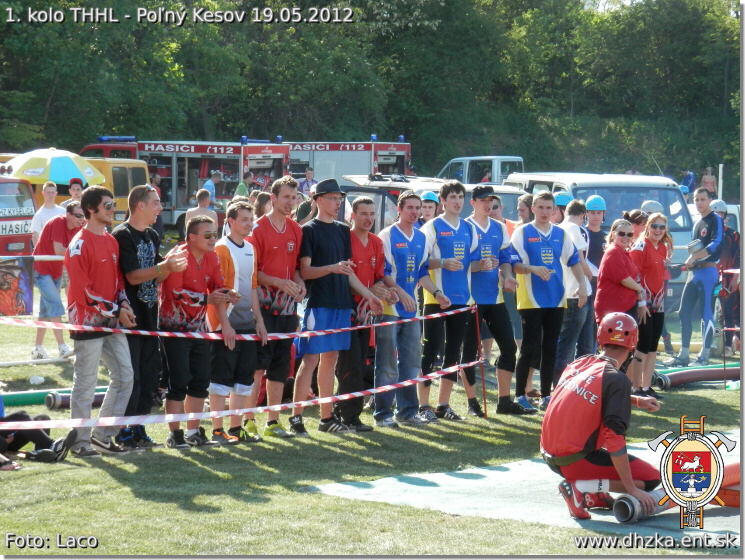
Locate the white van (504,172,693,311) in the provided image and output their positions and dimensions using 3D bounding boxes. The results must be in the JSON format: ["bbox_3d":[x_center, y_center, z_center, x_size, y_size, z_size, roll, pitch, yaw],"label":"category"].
[{"bbox_3d":[3.540,-0.580,30.400,1.950,2.170,5.000,0,2,-7],"label":"white van"}]

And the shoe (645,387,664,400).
[{"bbox_3d":[2.455,0.988,16.500,0.100,0.110,0.270,-2,4,-34],"label":"shoe"}]

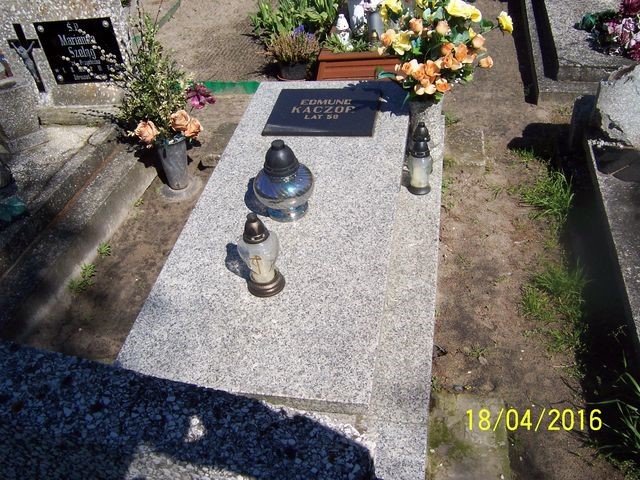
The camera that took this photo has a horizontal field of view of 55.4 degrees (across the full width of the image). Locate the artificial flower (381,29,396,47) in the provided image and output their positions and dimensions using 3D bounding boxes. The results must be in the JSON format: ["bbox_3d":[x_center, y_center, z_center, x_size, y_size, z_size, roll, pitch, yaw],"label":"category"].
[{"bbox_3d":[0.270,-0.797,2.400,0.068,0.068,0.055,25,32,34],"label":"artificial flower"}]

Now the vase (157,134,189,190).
[{"bbox_3d":[-0.575,-0.303,2.393,0.112,0.230,0.112,0,43,0],"label":"vase"}]

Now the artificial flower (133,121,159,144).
[{"bbox_3d":[-0.651,-0.404,2.290,0.085,0.078,0.080,19,48,27],"label":"artificial flower"}]

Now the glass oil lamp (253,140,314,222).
[{"bbox_3d":[-0.124,-0.220,2.119,0.205,0.288,0.205,3,41,11],"label":"glass oil lamp"}]

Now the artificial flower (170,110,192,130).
[{"bbox_3d":[-0.519,-0.445,2.270,0.075,0.070,0.072,2,43,11],"label":"artificial flower"}]

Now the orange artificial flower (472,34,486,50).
[{"bbox_3d":[0.520,-0.644,1.990,0.048,0.050,0.048,-15,42,-8],"label":"orange artificial flower"}]

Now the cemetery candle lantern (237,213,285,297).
[{"bbox_3d":[-0.167,0.032,1.676,0.113,0.260,0.113,2,43,11],"label":"cemetery candle lantern"}]

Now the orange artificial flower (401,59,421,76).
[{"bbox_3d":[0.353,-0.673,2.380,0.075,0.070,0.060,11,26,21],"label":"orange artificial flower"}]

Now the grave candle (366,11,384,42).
[{"bbox_3d":[0.305,-1.164,3.350,0.088,0.185,0.088,3,39,13],"label":"grave candle"}]

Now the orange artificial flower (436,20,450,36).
[{"bbox_3d":[0.484,-0.829,2.390,0.056,0.062,0.056,3,28,11],"label":"orange artificial flower"}]

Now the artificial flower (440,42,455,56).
[{"bbox_3d":[0.414,-0.618,1.980,0.048,0.048,0.048,2,43,11],"label":"artificial flower"}]

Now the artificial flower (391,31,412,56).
[{"bbox_3d":[0.269,-0.647,2.010,0.075,0.065,0.070,19,48,27],"label":"artificial flower"}]

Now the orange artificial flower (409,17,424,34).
[{"bbox_3d":[0.315,-0.700,1.990,0.050,0.056,0.050,2,43,11],"label":"orange artificial flower"}]

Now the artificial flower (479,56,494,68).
[{"bbox_3d":[0.663,-0.707,2.430,0.055,0.050,0.060,-30,28,-27],"label":"artificial flower"}]

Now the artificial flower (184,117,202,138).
[{"bbox_3d":[-0.469,-0.417,2.260,0.072,0.070,0.072,-12,42,-5],"label":"artificial flower"}]

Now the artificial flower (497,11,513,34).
[{"bbox_3d":[0.738,-0.870,2.440,0.050,0.085,0.090,3,36,36],"label":"artificial flower"}]

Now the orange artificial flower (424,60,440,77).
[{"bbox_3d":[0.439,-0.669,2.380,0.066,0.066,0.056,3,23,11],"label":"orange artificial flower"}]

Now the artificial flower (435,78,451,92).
[{"bbox_3d":[0.406,-0.511,2.020,0.053,0.046,0.052,-5,42,3],"label":"artificial flower"}]

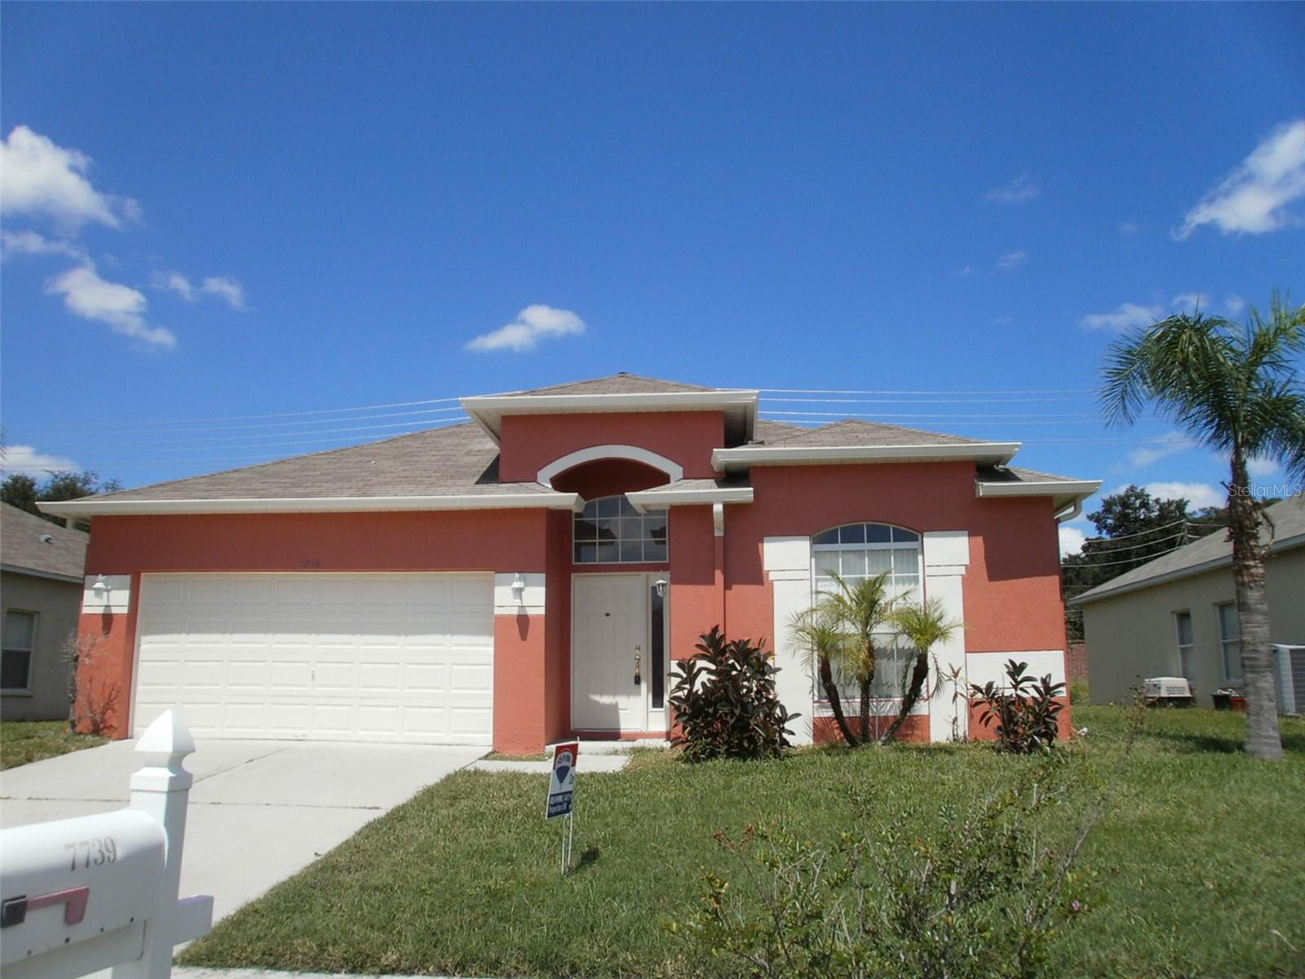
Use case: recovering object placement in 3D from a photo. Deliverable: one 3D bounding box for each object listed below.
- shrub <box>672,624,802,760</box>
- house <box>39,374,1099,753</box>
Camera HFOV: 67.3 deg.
[{"bbox_3d":[0.911,2.276,11.023,1.420,1.460,1.300,-1,-10,5],"label":"shrub"},{"bbox_3d":[-0.771,1.430,18.364,13.200,5.700,13.000,-1,-10,5],"label":"house"}]

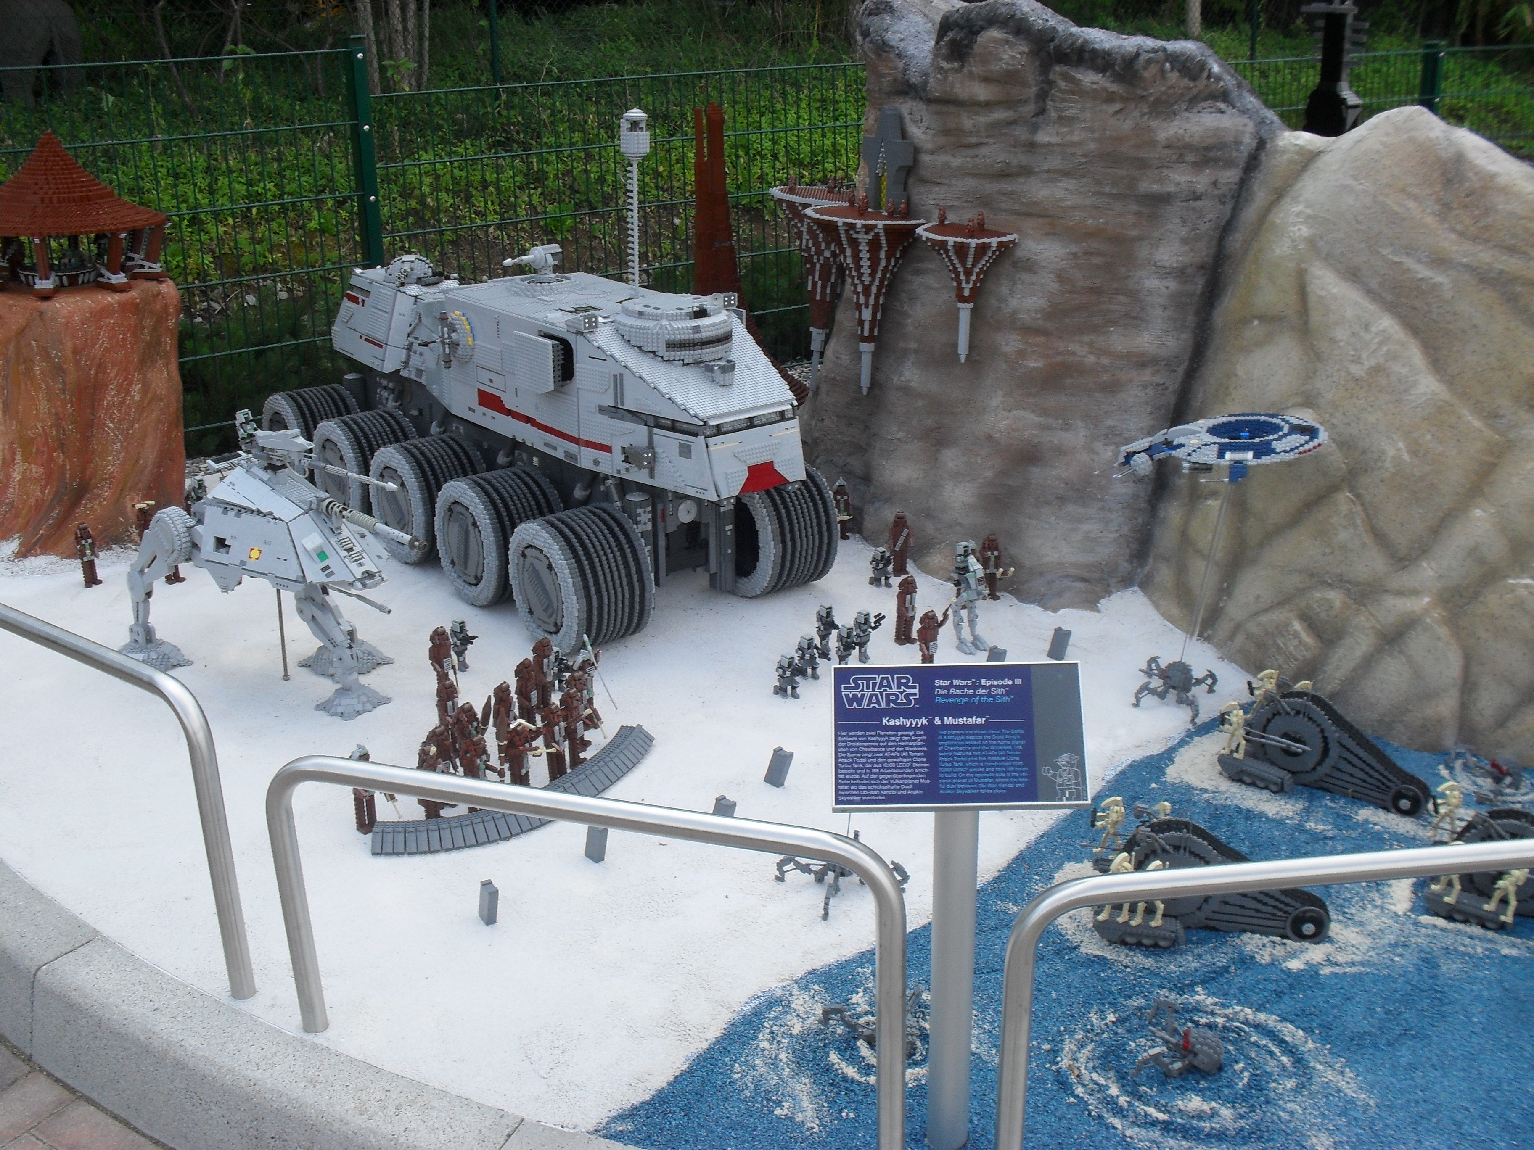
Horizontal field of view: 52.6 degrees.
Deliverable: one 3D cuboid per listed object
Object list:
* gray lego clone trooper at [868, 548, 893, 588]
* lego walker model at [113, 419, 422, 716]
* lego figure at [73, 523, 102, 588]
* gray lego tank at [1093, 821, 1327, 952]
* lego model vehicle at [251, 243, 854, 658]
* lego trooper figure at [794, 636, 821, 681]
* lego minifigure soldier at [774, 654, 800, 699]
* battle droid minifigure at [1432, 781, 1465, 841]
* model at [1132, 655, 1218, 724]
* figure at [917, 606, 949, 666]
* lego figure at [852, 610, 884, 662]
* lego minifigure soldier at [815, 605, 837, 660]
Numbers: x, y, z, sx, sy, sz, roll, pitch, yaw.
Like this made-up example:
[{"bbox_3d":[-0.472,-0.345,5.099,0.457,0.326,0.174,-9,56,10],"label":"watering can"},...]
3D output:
[{"bbox_3d":[0.252,-0.017,3.375,0.041,0.081,0.058,-18,27,-36],"label":"gray lego clone trooper"},{"bbox_3d":[-0.897,-0.042,2.880,0.840,0.540,0.345,15,27,35],"label":"lego walker model"},{"bbox_3d":[-1.525,-0.049,3.465,0.045,0.147,0.056,17,28,37],"label":"lego figure"},{"bbox_3d":[0.627,0.415,2.182,0.305,0.157,0.183,4,22,13],"label":"gray lego tank"},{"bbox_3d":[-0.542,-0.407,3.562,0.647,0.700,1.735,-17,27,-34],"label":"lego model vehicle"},{"bbox_3d":[0.080,0.159,2.946,0.058,0.080,0.041,18,29,40],"label":"lego trooper figure"},{"bbox_3d":[0.039,0.188,2.876,0.058,0.079,0.041,18,28,39],"label":"lego minifigure soldier"},{"bbox_3d":[0.997,0.345,2.264,0.050,0.094,0.040,12,25,32],"label":"battle droid minifigure"},{"bbox_3d":[0.747,0.190,2.830,0.137,0.080,0.145,12,25,29],"label":"model"},{"bbox_3d":[0.312,0.129,2.926,0.060,0.140,0.051,-14,25,-29],"label":"figure"},{"bbox_3d":[0.195,0.118,2.993,0.042,0.106,0.050,-20,27,-40],"label":"lego figure"},{"bbox_3d":[0.121,0.106,3.050,0.041,0.099,0.050,-19,28,-38],"label":"lego minifigure soldier"}]

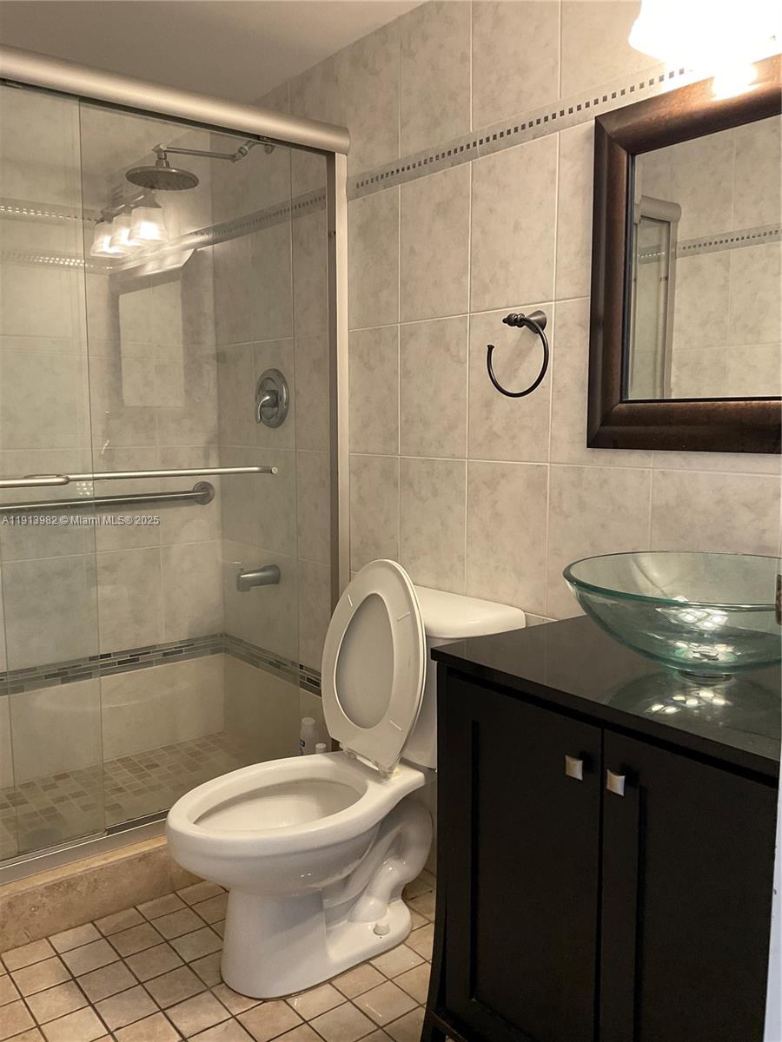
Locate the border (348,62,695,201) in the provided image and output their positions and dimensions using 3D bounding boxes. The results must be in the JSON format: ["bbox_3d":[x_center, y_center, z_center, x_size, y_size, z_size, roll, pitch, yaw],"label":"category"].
[{"bbox_3d":[0.213,-0.836,1.923,0.010,0.063,1.045,-5,8,-38],"label":"border"}]

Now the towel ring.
[{"bbox_3d":[0.266,-0.347,1.813,0.102,0.181,0.175,-5,8,-38],"label":"towel ring"}]

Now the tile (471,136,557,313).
[{"bbox_3d":[0.262,-0.631,1.884,0.010,0.335,0.253,-5,8,-38],"label":"tile"}]

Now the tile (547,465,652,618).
[{"bbox_3d":[0.417,0.057,1.763,0.010,0.335,0.253,-5,8,-38],"label":"tile"}]

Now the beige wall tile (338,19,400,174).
[{"bbox_3d":[-0.051,-1.072,2.233,0.010,0.335,0.253,-5,8,-38],"label":"beige wall tile"}]

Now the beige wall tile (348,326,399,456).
[{"bbox_3d":[-0.052,-0.343,2.316,0.010,0.330,0.252,-5,8,-38],"label":"beige wall tile"}]

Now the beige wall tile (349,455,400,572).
[{"bbox_3d":[-0.052,-0.013,2.354,0.010,0.330,0.252,-5,8,-38],"label":"beige wall tile"}]

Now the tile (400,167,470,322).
[{"bbox_3d":[0.105,-0.654,2.081,0.010,0.335,0.253,-5,8,-38],"label":"tile"}]

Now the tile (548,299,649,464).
[{"bbox_3d":[0.418,-0.275,1.725,0.010,0.335,0.253,-5,8,-38],"label":"tile"}]

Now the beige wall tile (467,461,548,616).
[{"bbox_3d":[0.260,0.034,1.956,0.010,0.330,0.252,-5,8,-38],"label":"beige wall tile"}]

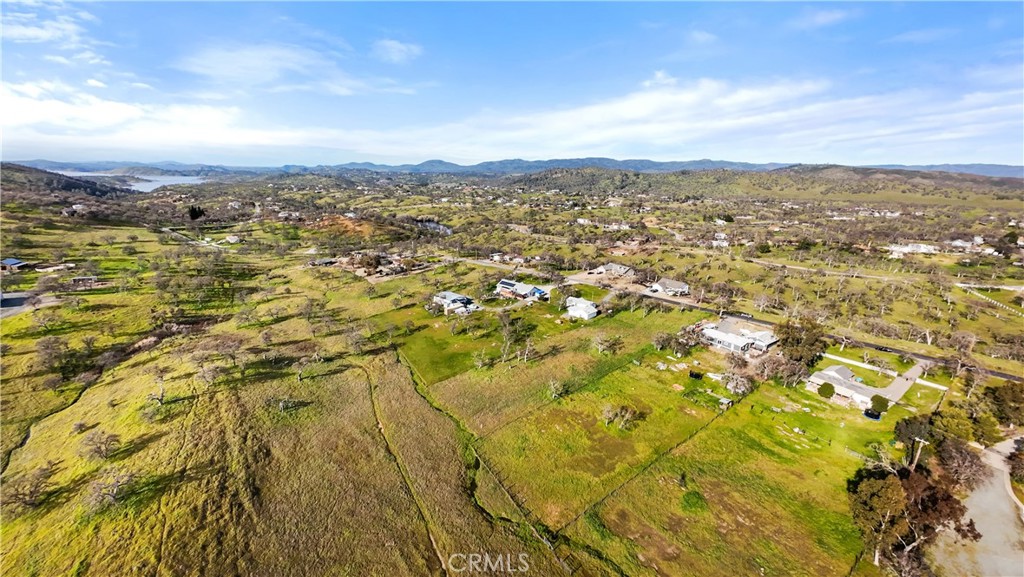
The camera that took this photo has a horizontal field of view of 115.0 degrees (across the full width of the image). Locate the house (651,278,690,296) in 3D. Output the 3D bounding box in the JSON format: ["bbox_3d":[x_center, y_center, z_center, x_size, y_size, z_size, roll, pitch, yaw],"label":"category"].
[{"bbox_3d":[106.890,-0.760,220.330,19.000,5.200,13.500,14,24,33],"label":"house"}]

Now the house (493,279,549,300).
[{"bbox_3d":[4.640,0.650,216.790,28.000,5.000,14.000,15,25,34],"label":"house"}]

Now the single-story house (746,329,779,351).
[{"bbox_3d":[118.430,23.900,154.660,13.000,4.300,9.500,-16,26,-37],"label":"single-story house"}]

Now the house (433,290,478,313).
[{"bbox_3d":[-35.260,7.810,197.650,19.500,4.800,14.000,17,26,38],"label":"house"}]

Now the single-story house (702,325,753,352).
[{"bbox_3d":[100.810,23.940,154.540,17.000,4.300,11.000,18,27,40],"label":"single-story house"}]

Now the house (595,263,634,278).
[{"bbox_3d":[81.390,-14.250,257.280,23.000,5.000,14.000,15,25,35],"label":"house"}]

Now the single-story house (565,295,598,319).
[{"bbox_3d":[41.380,11.810,186.770,12.500,4.800,15.500,17,26,38],"label":"single-story house"}]

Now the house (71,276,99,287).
[{"bbox_3d":[-301.180,-4.930,229.310,13.500,3.700,6.500,-3,20,-8],"label":"house"}]

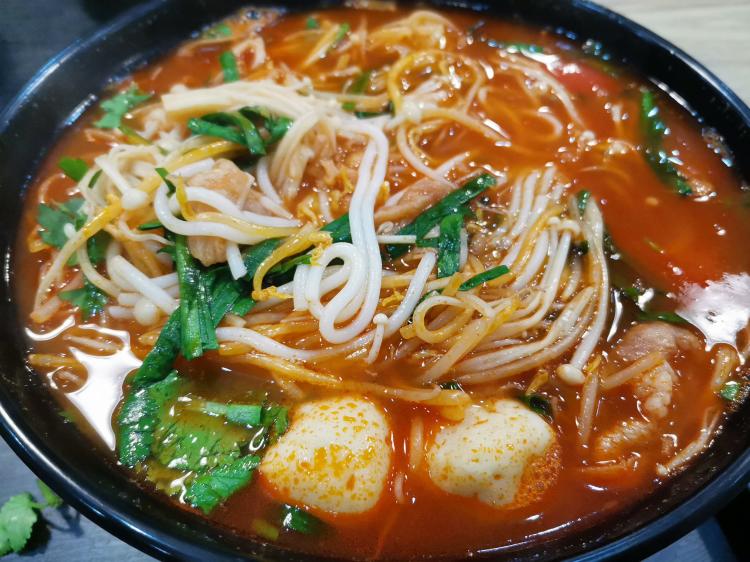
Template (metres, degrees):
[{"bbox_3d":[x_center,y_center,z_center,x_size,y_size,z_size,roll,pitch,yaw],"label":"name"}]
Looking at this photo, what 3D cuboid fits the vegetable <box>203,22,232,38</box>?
[{"bbox_3d":[-0.063,-0.100,0.225,0.011,0.004,0.009,-15,56,-12],"label":"vegetable"}]

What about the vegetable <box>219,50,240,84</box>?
[{"bbox_3d":[-0.053,-0.079,0.206,0.006,0.006,0.015,-11,55,-9],"label":"vegetable"}]

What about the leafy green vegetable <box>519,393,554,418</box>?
[{"bbox_3d":[0.039,0.029,0.134,0.008,0.005,0.005,36,61,22],"label":"leafy green vegetable"}]

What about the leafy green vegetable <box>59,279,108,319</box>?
[{"bbox_3d":[-0.076,0.005,0.147,0.012,0.006,0.009,9,54,5],"label":"leafy green vegetable"}]

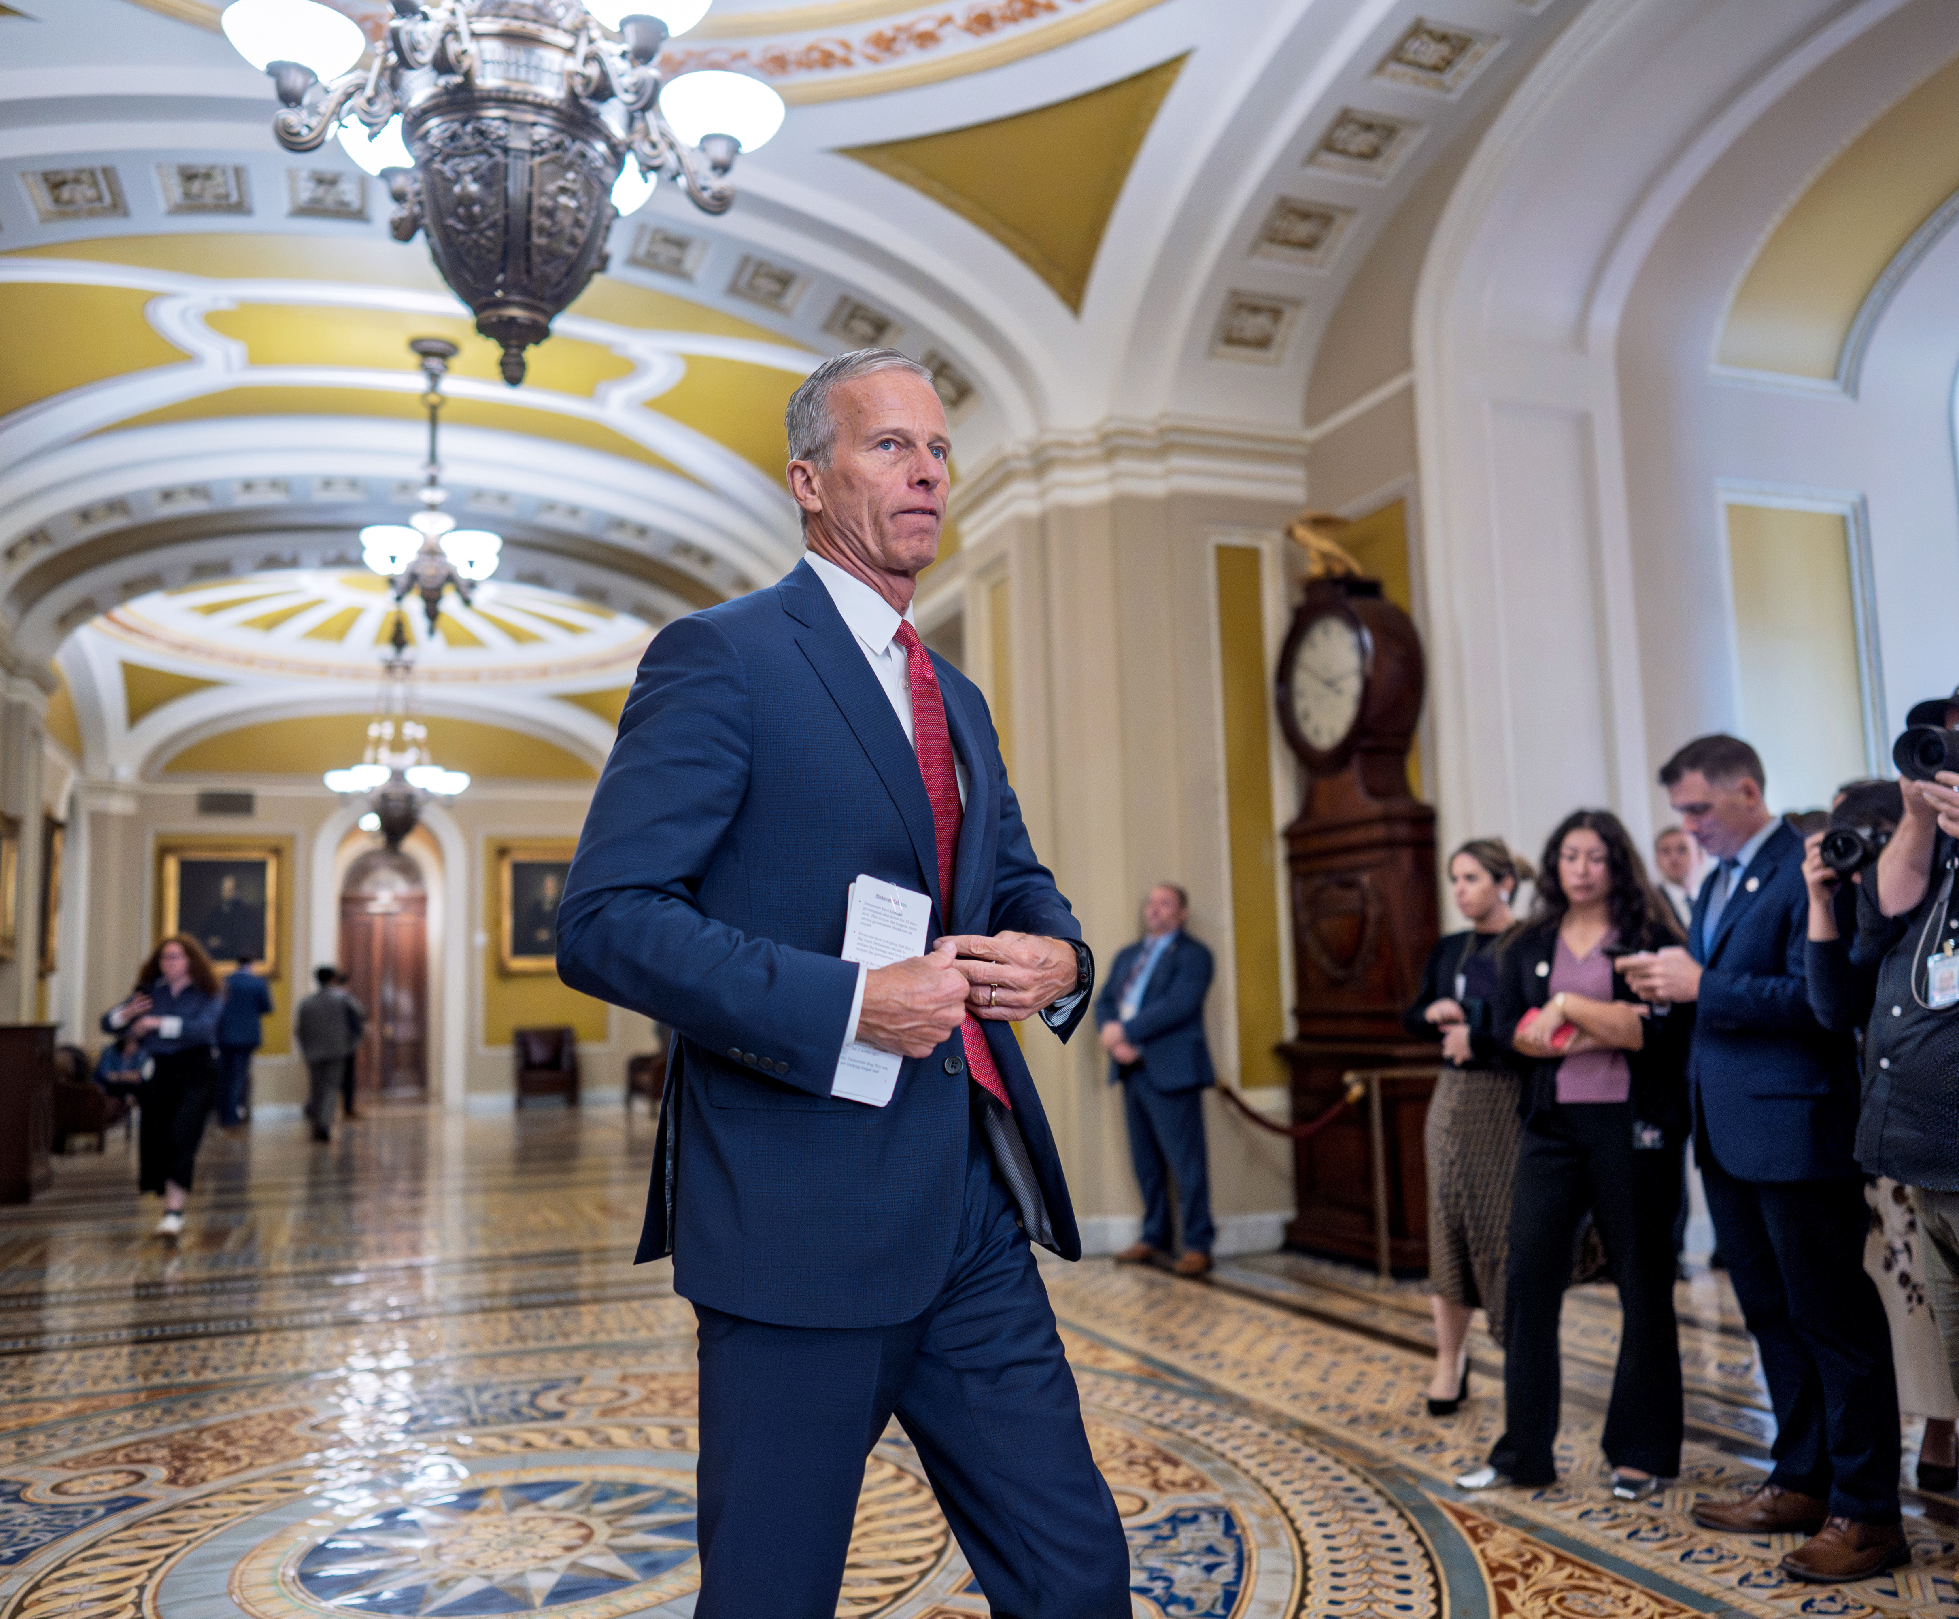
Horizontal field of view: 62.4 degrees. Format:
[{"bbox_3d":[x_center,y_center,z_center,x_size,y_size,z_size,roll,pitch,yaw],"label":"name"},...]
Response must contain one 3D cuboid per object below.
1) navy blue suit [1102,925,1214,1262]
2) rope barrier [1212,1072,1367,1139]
[{"bbox_3d":[0.823,1.295,7.486,0.380,1.465,0.520,5,-9,-44],"label":"navy blue suit"},{"bbox_3d":[1.341,1.303,7.082,0.070,0.250,0.970,2,-7,-29],"label":"rope barrier"}]

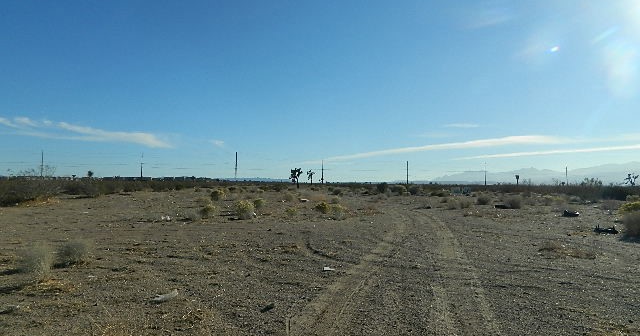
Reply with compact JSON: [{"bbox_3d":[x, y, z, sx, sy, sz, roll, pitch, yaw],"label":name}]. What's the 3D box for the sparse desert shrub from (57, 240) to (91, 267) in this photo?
[{"bbox_3d":[-4.537,1.591,8.525,0.609,0.470,0.578,0,-2,0],"label":"sparse desert shrub"}]

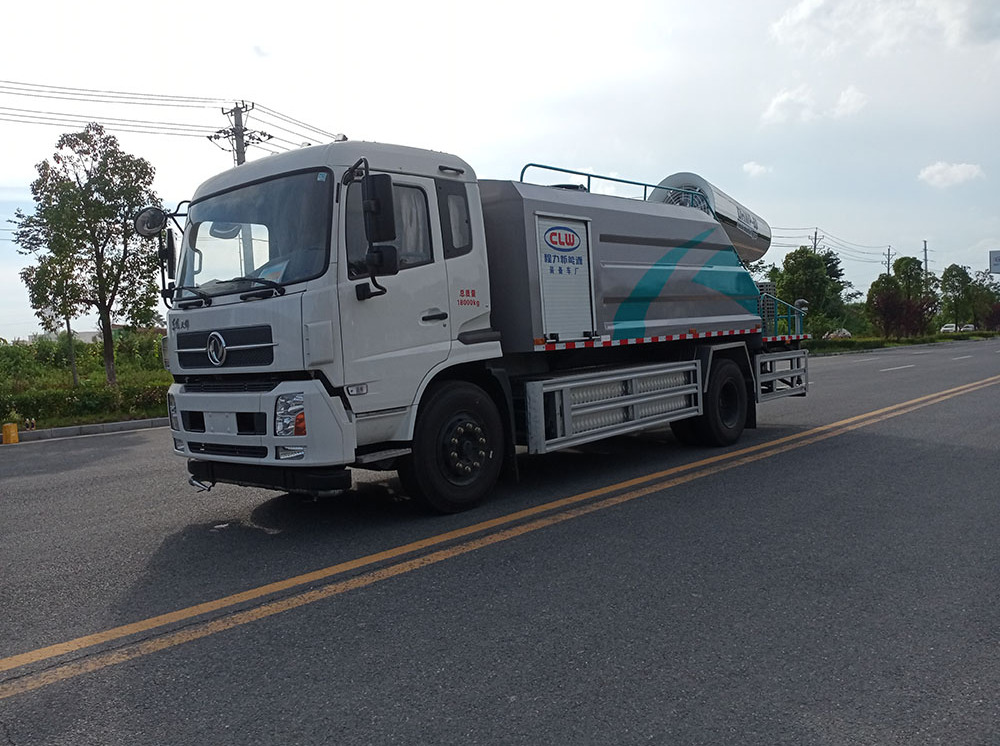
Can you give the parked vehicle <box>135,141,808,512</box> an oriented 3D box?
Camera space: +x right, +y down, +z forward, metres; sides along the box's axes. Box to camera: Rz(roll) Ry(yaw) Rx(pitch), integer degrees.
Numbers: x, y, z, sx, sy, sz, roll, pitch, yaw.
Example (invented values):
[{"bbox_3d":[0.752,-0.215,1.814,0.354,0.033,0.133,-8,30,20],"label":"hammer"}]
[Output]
[{"bbox_3d":[0.789,-0.772,9.245,2.600,3.450,9.000,-1,2,40],"label":"parked vehicle"}]

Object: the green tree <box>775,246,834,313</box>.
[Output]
[{"bbox_3d":[19.168,-4.587,50.770,3.640,6.687,3.640,-3,2,0],"label":"green tree"}]

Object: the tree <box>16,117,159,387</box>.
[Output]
[{"bbox_3d":[-8.967,-2.328,18.191,3.283,6.564,3.283,-3,2,0],"label":"tree"}]

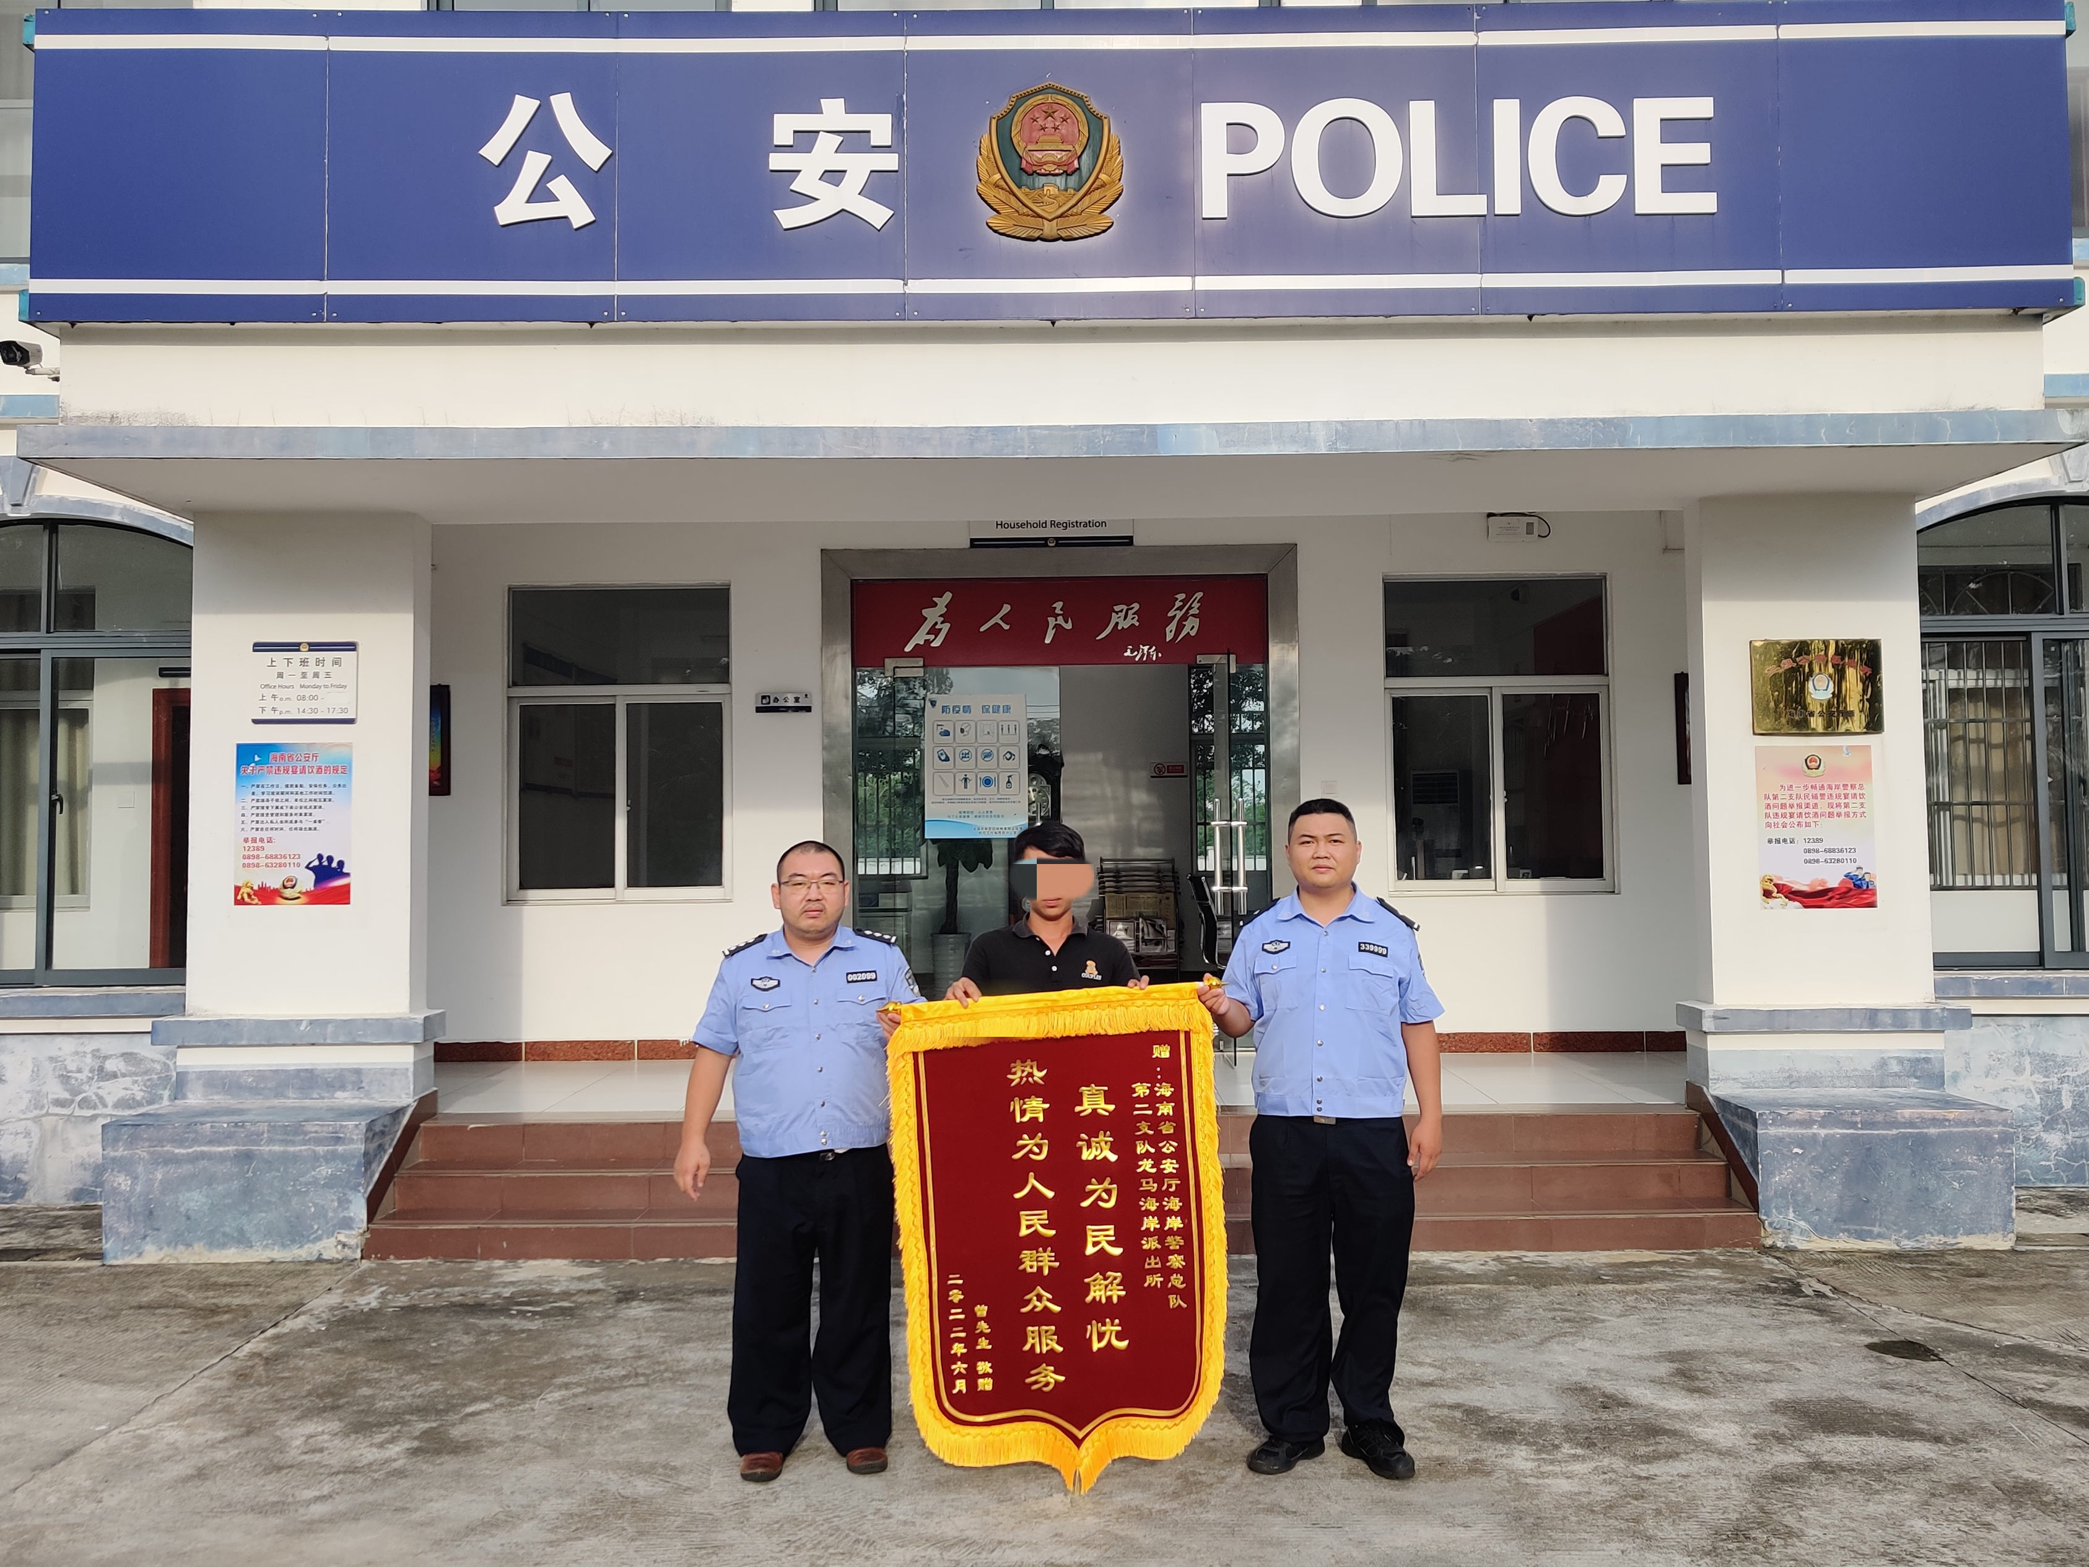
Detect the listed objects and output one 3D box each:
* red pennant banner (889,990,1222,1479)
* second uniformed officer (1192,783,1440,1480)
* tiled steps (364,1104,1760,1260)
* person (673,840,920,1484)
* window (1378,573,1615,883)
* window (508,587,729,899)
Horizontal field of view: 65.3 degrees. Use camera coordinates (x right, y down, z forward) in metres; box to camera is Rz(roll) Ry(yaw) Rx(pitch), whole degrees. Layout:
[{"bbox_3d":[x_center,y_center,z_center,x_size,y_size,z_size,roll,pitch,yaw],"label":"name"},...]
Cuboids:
[{"bbox_3d":[0.035,1.124,4.051,0.840,1.250,0.090,-2,-3,0],"label":"red pennant banner"},{"bbox_3d":[0.719,0.900,4.263,0.630,1.720,0.420,-1,-3,0],"label":"second uniformed officer"},{"bbox_3d":[0.069,1.636,6.780,5.430,0.440,0.870,-1,-3,0],"label":"tiled steps"},{"bbox_3d":[-0.648,0.959,4.259,0.620,1.620,0.400,-1,-3,0],"label":"person"},{"bbox_3d":[2.486,-0.265,8.926,1.250,1.730,0.120,-1,-3,0],"label":"window"},{"bbox_3d":[-2.319,-0.216,8.917,1.220,1.720,0.120,-1,-3,0],"label":"window"}]

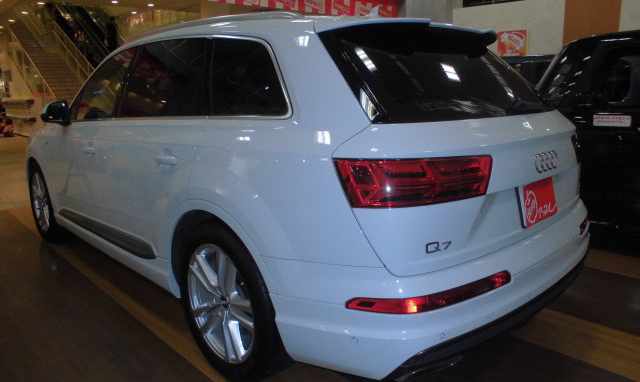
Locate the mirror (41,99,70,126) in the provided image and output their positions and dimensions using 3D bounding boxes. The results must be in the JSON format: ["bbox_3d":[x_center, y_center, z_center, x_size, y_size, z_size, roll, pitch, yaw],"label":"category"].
[{"bbox_3d":[-1.890,-0.560,3.428,0.200,0.175,0.140,-11,15,-39],"label":"mirror"}]

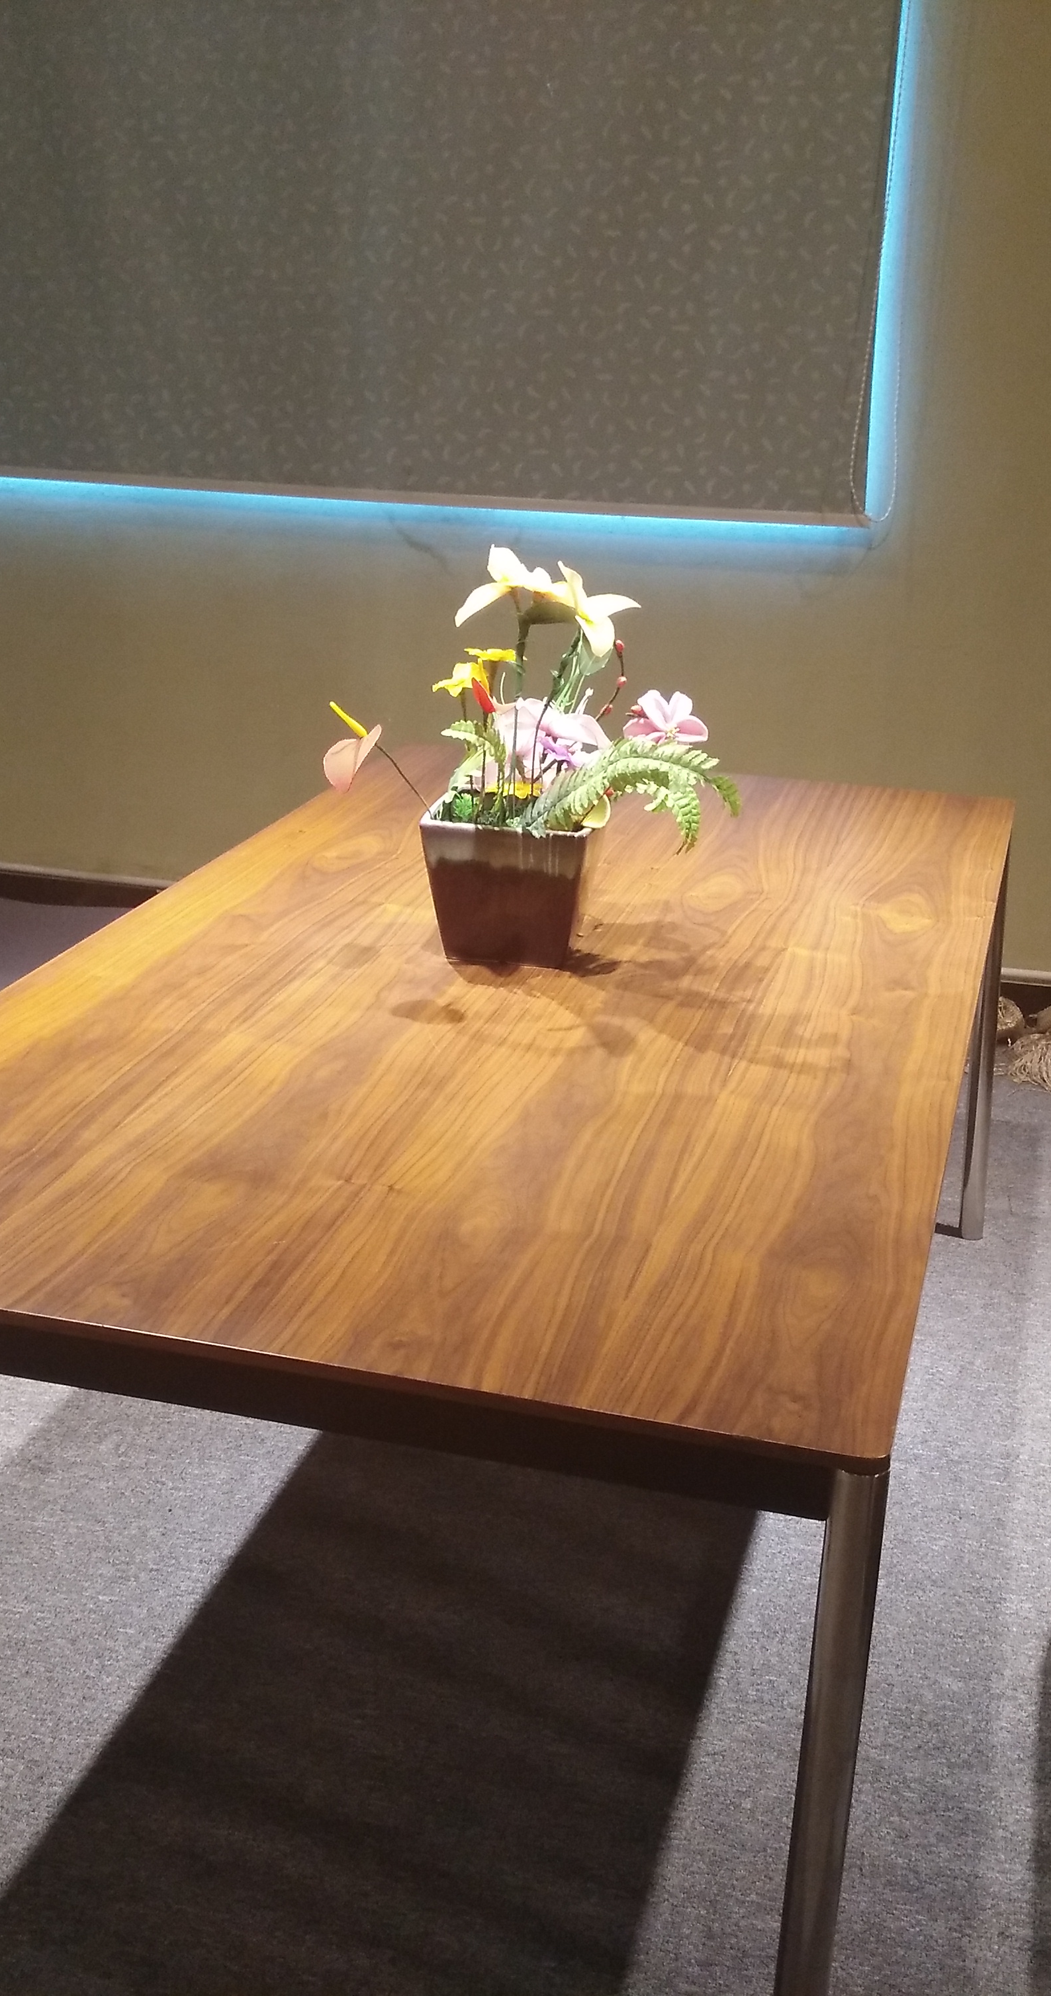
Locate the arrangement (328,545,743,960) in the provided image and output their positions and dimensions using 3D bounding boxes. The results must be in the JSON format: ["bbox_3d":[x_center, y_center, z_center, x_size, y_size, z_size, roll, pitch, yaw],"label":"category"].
[{"bbox_3d":[0.006,-0.278,2.297,0.480,0.460,0.300,3,19,2],"label":"arrangement"}]

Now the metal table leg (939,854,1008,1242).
[{"bbox_3d":[0.753,0.063,3.272,0.045,0.715,0.045,7,20,14],"label":"metal table leg"}]

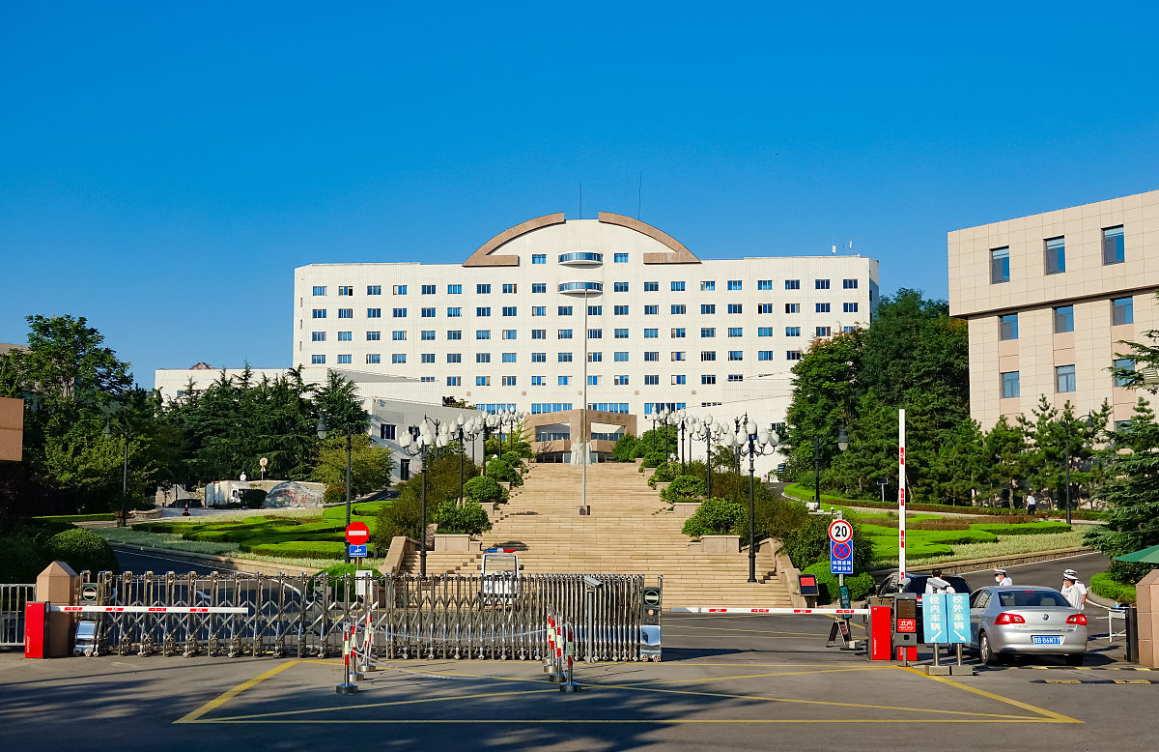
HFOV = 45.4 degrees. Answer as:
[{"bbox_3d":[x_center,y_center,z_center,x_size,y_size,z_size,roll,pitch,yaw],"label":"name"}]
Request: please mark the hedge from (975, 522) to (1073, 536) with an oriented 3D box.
[{"bbox_3d":[22.443,7.693,70.000,4.900,0.650,2.400,1,-7,-12],"label":"hedge"}]

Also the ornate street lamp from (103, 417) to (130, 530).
[{"bbox_3d":[-26.359,5.497,79.000,1.500,6.167,0.450,0,-7,0],"label":"ornate street lamp"}]

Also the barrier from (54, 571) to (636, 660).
[{"bbox_3d":[-4.148,4.625,26.600,11.300,1.630,0.600,0,-7,2],"label":"barrier"}]

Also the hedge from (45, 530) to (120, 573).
[{"bbox_3d":[-16.872,6.411,47.000,2.500,2.400,2.500,0,-7,0],"label":"hedge"}]

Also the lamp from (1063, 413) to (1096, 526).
[{"bbox_3d":[27.235,4.970,75.500,1.680,6.281,0.450,0,-7,0],"label":"lamp"}]

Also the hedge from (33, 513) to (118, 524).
[{"bbox_3d":[-30.929,8.748,85.000,5.400,0.500,1.000,0,-7,0],"label":"hedge"}]

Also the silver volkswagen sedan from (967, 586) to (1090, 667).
[{"bbox_3d":[8.319,4.713,26.634,1.770,1.460,4.540,0,-7,2],"label":"silver volkswagen sedan"}]

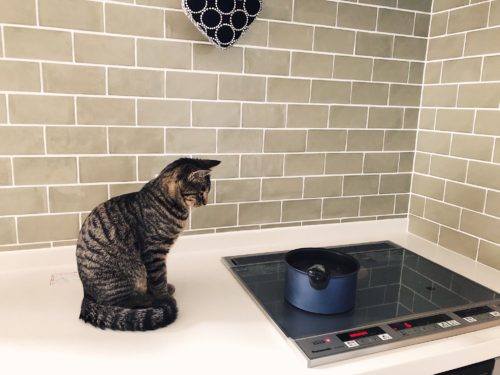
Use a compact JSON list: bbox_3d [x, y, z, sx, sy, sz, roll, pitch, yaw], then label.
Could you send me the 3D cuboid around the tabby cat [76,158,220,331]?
[{"bbox_3d":[-0.208,0.105,0.865,0.300,0.337,0.165,-1,12,-14],"label":"tabby cat"}]

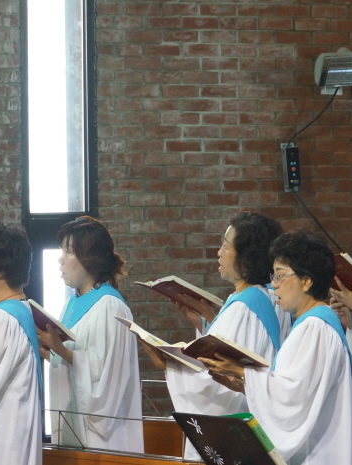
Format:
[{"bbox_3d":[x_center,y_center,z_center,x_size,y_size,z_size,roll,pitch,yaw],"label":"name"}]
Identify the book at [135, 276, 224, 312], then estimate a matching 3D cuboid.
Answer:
[{"bbox_3d":[0.024,0.233,9.350,0.240,0.070,0.300,28,-14,-26],"label":"book"}]

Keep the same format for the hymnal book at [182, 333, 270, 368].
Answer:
[{"bbox_3d":[0.139,0.403,8.400,0.240,0.070,0.300,28,-23,-25],"label":"hymnal book"}]

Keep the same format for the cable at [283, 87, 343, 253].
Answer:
[{"bbox_3d":[0.687,-0.317,12.900,0.310,0.840,0.060,-1,1,-16],"label":"cable"}]

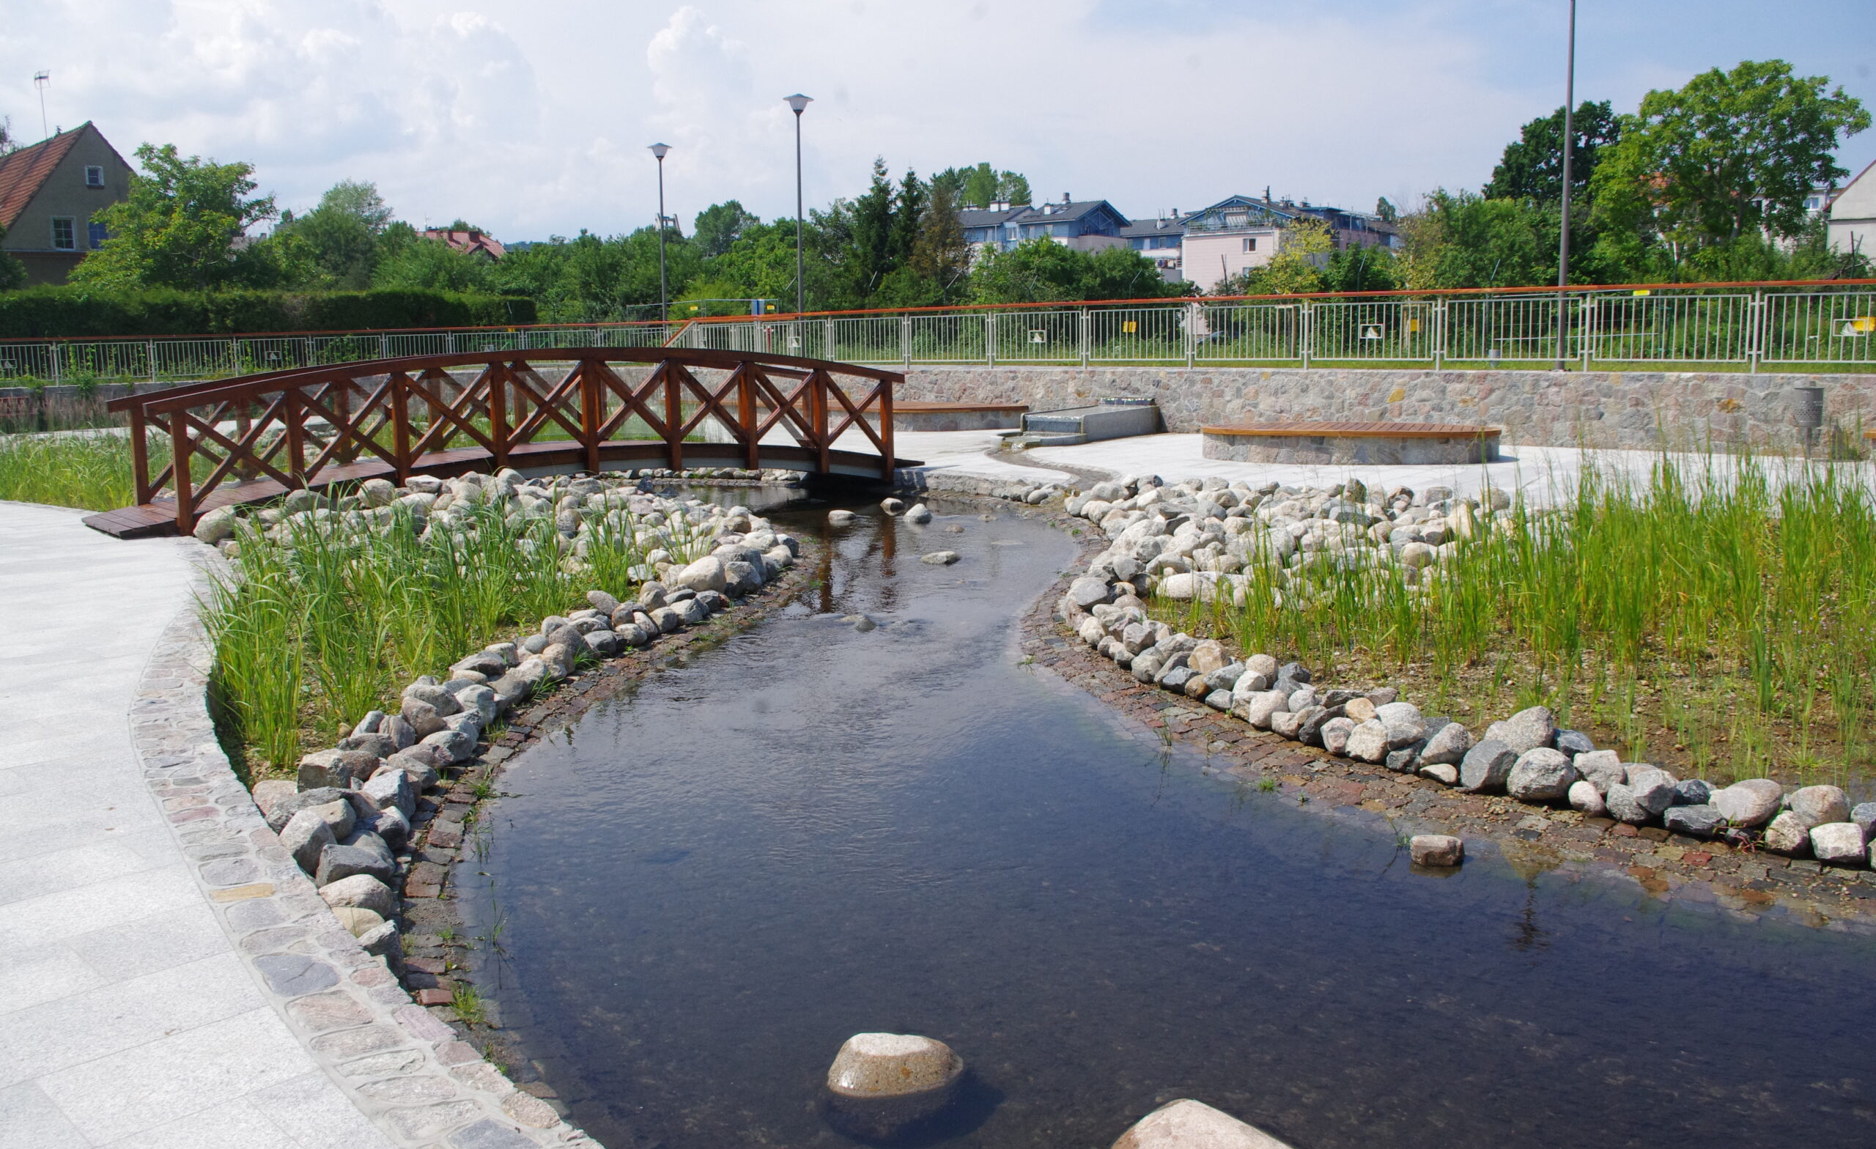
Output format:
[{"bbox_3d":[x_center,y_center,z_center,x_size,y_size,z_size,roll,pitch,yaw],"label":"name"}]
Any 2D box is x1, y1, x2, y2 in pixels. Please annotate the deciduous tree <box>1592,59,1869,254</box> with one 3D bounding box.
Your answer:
[{"bbox_3d":[28.186,-13.220,50.000,9.000,10.000,8.800,4,10,28],"label":"deciduous tree"}]

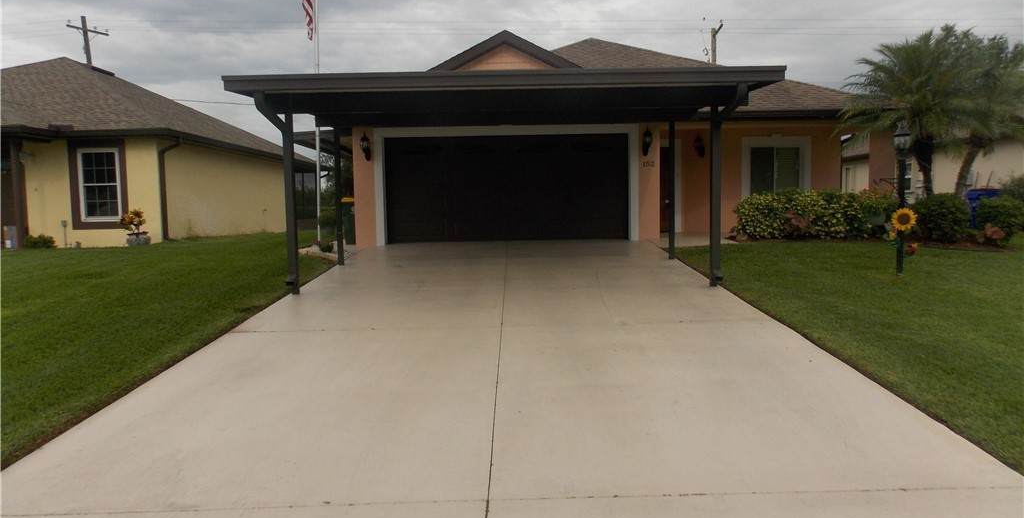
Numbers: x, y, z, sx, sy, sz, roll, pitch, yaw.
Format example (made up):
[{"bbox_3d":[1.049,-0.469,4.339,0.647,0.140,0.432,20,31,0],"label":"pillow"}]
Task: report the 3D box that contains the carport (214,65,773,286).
[{"bbox_3d":[-0.090,-1.129,10.419,6.650,2.835,4.950,-1,4,0],"label":"carport"}]

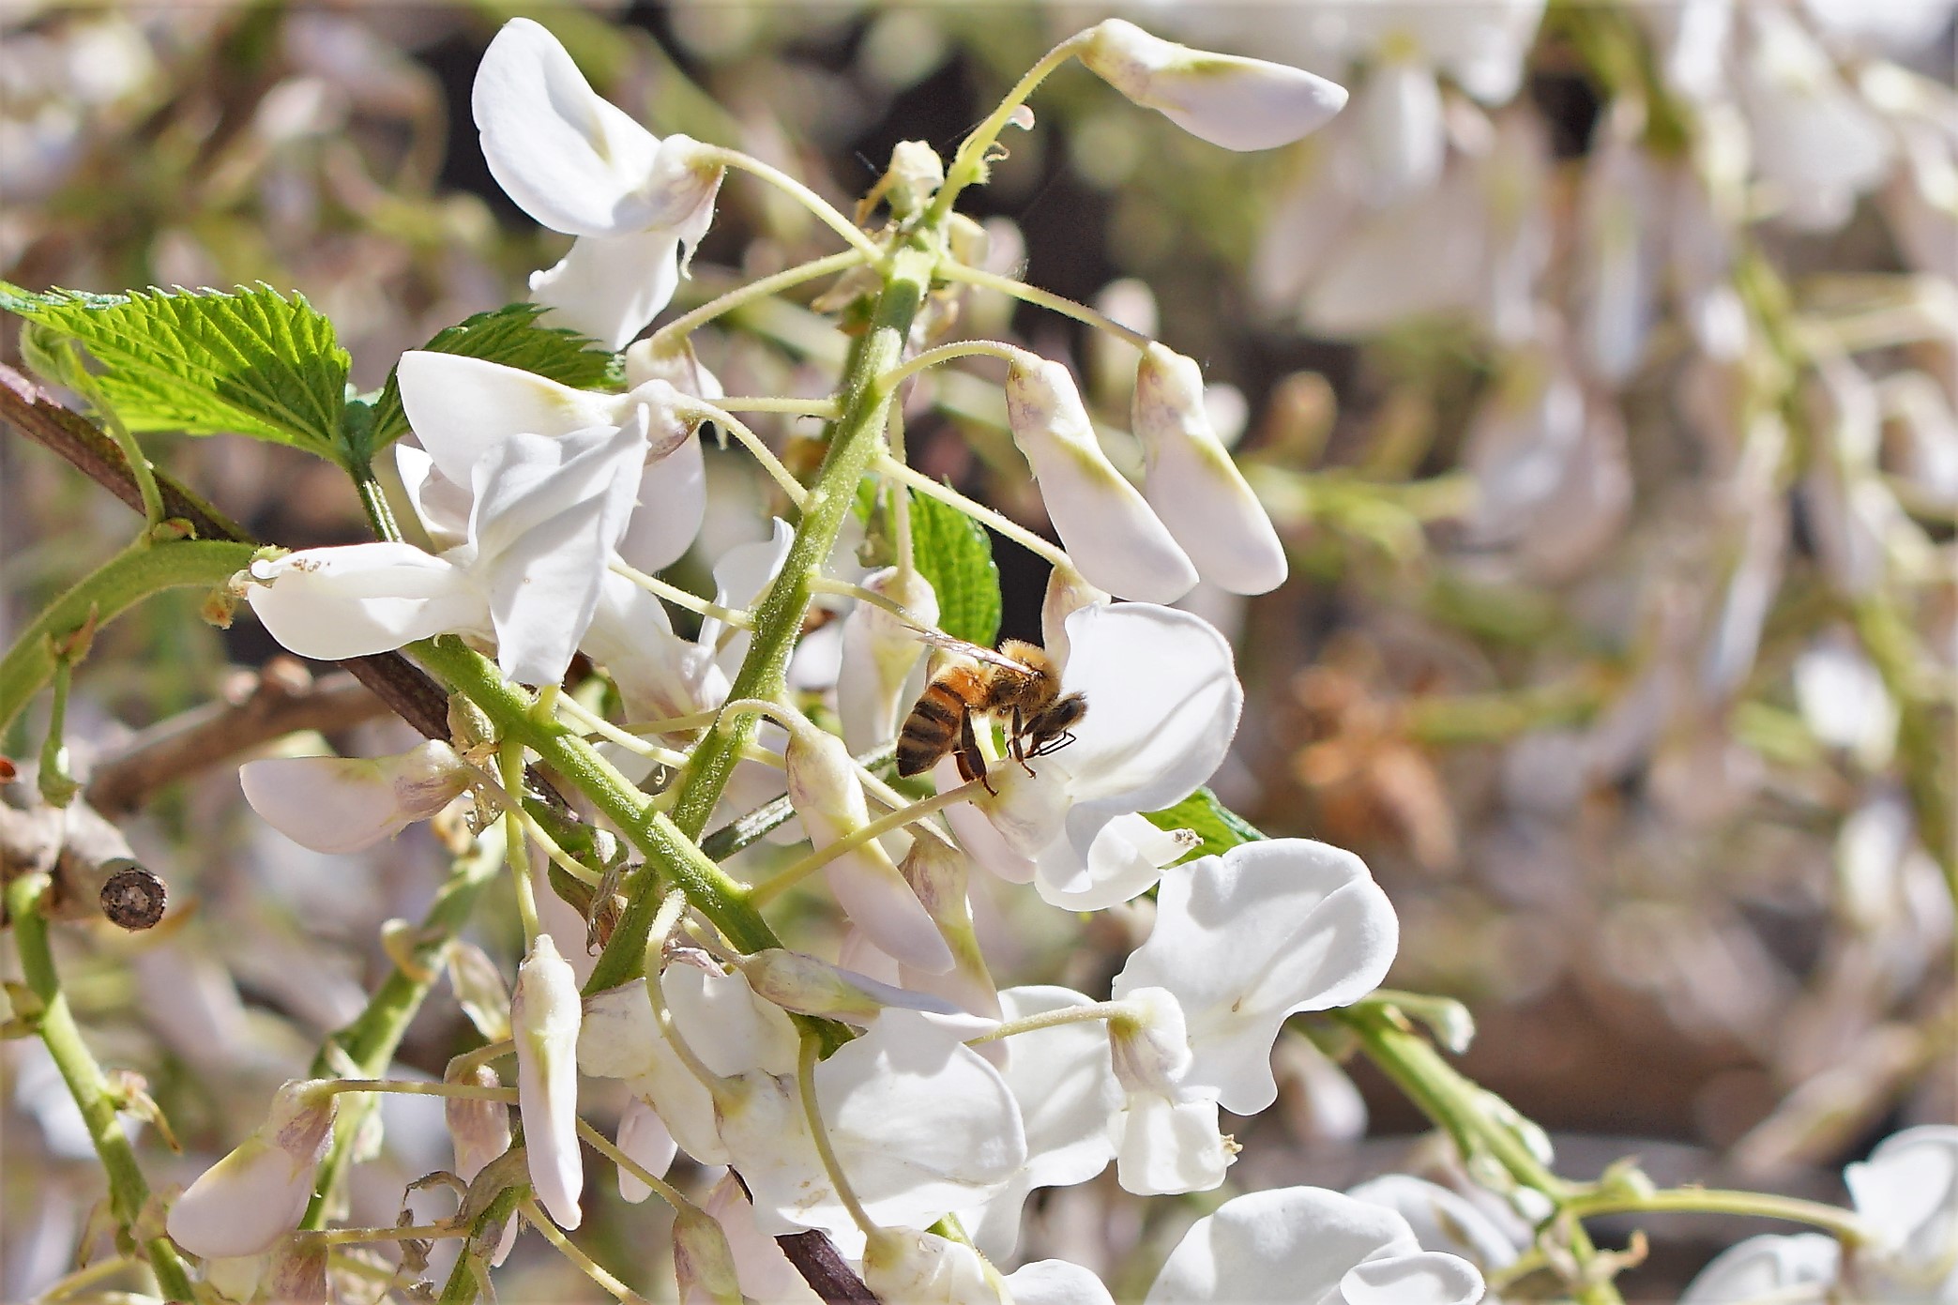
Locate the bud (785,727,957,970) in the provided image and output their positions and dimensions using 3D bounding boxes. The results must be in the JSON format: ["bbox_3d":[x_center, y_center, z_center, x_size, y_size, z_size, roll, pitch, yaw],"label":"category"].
[{"bbox_3d":[-0.008,0.013,0.337,0.005,0.020,0.005,-32,0,0],"label":"bud"}]

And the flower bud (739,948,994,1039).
[{"bbox_3d":[-0.008,0.023,0.334,0.018,0.004,0.005,10,0,0],"label":"flower bud"}]

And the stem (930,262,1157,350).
[{"bbox_3d":[0.004,-0.022,0.311,0.014,0.001,0.001,20,12,0],"label":"stem"}]

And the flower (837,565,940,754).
[{"bbox_3d":[-0.006,0.001,0.321,0.006,0.013,0.006,9,0,0],"label":"flower"}]

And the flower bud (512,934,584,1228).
[{"bbox_3d":[-0.027,0.027,0.306,0.004,0.018,0.006,-5,0,0],"label":"flower bud"}]

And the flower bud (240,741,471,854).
[{"bbox_3d":[-0.040,0.009,0.317,0.015,0.007,0.005,5,0,-3],"label":"flower bud"}]

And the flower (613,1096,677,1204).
[{"bbox_3d":[-0.022,0.032,0.322,0.004,0.011,0.005,7,0,0],"label":"flower"}]

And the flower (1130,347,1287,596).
[{"bbox_3d":[0.016,-0.013,0.345,0.008,0.018,0.006,-21,0,6],"label":"flower"}]

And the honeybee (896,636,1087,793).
[{"bbox_3d":[0.001,0.005,0.345,0.013,0.009,0.006,-18,0,-3],"label":"honeybee"}]

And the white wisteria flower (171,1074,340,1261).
[{"bbox_3d":[-0.048,0.034,0.322,0.014,0.007,0.006,-37,0,-6],"label":"white wisteria flower"}]

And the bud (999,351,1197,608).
[{"bbox_3d":[0.008,-0.012,0.340,0.006,0.020,0.005,-33,0,0],"label":"bud"}]

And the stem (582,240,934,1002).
[{"bbox_3d":[-0.015,-0.002,0.340,0.003,0.057,0.003,23,0,0],"label":"stem"}]

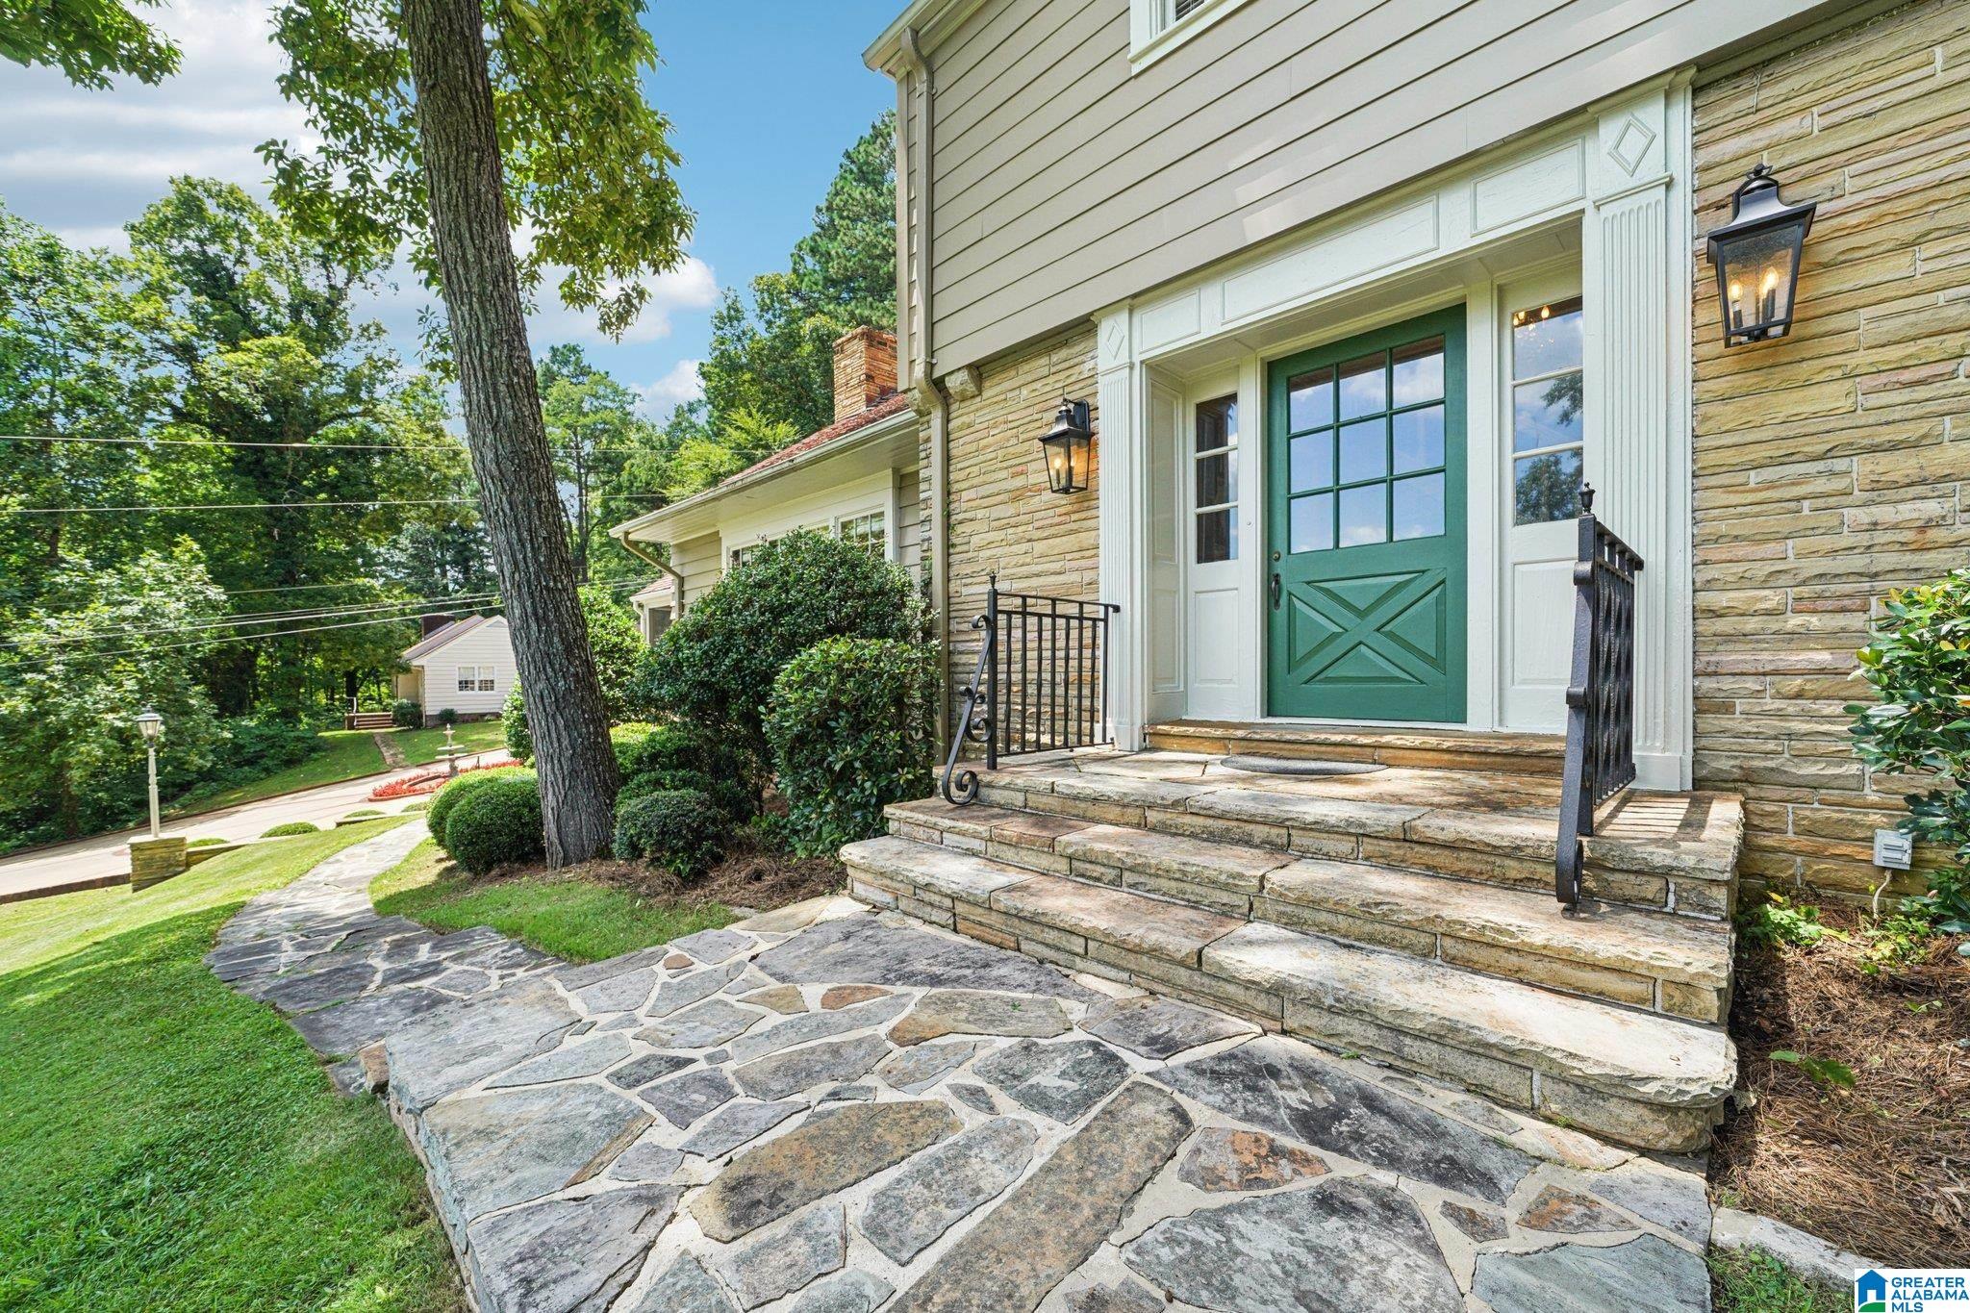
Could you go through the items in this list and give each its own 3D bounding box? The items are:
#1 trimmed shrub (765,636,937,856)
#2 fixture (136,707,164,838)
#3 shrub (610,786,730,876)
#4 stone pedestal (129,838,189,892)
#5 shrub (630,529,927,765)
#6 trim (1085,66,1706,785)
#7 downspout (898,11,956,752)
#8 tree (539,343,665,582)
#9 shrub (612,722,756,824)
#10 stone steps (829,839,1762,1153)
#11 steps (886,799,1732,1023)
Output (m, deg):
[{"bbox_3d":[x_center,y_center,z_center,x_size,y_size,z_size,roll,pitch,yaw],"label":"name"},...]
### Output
[{"bbox_3d":[-0.767,0.508,4.050,0.970,1.160,0.950,0,-1,0],"label":"trimmed shrub"},{"bbox_3d":[-12.324,1.716,10.500,0.250,1.930,0.250,-1,-1,43],"label":"fixture"},{"bbox_3d":[-1.712,0.958,3.850,0.580,0.500,0.560,-1,-1,43],"label":"shrub"},{"bbox_3d":[-10.573,2.659,9.100,0.460,0.620,0.440,0,0,-33],"label":"stone pedestal"},{"bbox_3d":[-1.521,0.045,5.150,2.050,1.900,1.850,-1,-1,43],"label":"shrub"},{"bbox_3d":[1.669,-0.765,3.460,2.520,2.580,0.340,-1,0,44],"label":"trim"},{"bbox_3d":[-0.443,-1.777,5.148,0.110,5.140,0.400,-1,0,44],"label":"downspout"},{"bbox_3d":[-19.901,-6.964,36.000,5.800,16.929,5.800,0,0,0],"label":"tree"},{"bbox_3d":[-2.030,0.771,4.750,0.950,0.700,0.900,-1,-1,43],"label":"shrub"},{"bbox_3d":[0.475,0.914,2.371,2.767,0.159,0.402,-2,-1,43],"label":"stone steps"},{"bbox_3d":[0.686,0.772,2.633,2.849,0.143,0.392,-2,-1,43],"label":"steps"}]

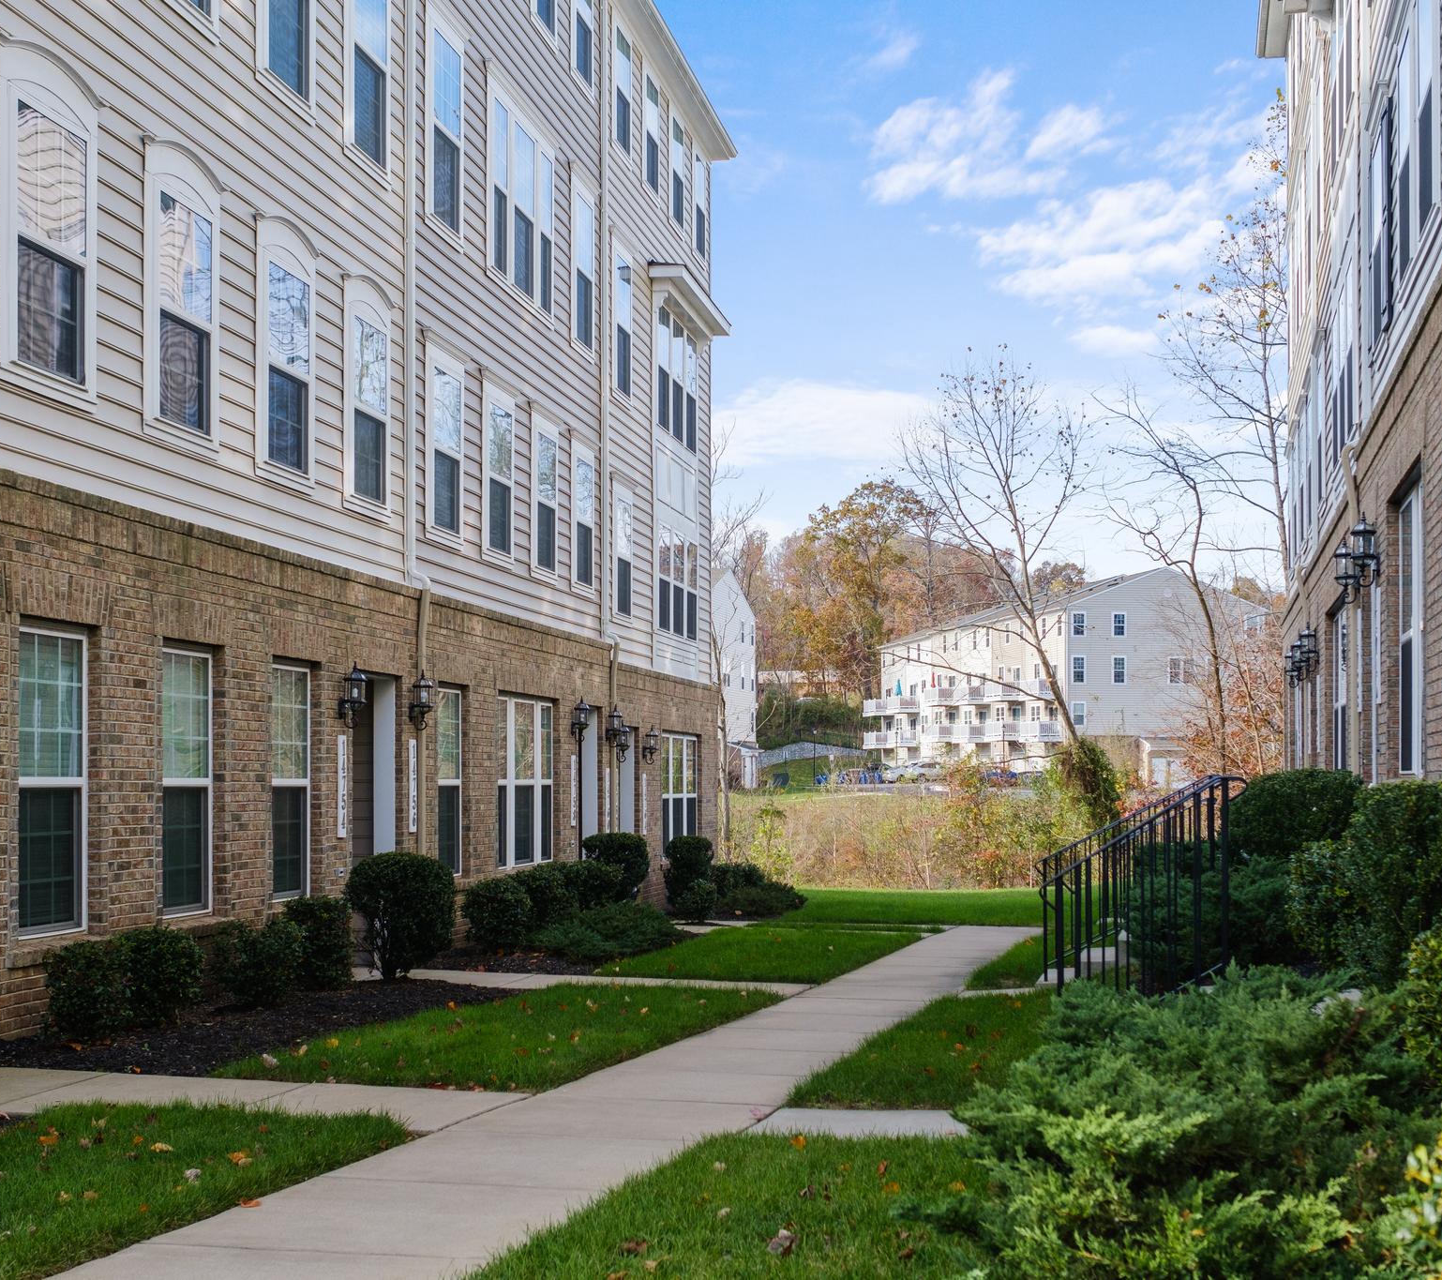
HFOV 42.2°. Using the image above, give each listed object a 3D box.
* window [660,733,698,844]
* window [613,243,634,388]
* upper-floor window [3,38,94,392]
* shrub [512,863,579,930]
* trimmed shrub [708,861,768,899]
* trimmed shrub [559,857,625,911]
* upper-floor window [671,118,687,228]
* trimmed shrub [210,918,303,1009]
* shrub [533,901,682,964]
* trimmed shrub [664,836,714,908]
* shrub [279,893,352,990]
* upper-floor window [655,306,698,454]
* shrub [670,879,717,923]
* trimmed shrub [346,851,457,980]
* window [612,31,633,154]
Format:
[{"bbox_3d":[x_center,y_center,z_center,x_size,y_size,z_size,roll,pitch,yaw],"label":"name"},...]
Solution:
[{"bbox_3d":[-0.658,2.489,29.765,0.120,1.917,2.623,0,-2,11],"label":"window"},{"bbox_3d":[-1.351,-4.401,25.900,0.100,1.920,1.020,0,-2,11],"label":"window"},{"bbox_3d":[-3.847,-2.352,10.715,0.120,1.729,1.005,0,-3,11],"label":"upper-floor window"},{"bbox_3d":[-1.667,2.459,17.800,0.580,0.660,0.640,0,-2,11],"label":"shrub"},{"bbox_3d":[0.249,3.459,26.900,0.800,0.550,0.900,0,-2,11],"label":"trimmed shrub"},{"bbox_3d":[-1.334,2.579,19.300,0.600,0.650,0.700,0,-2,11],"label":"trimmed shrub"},{"bbox_3d":[-0.672,-7.307,29.322,0.120,1.614,1.009,0,-2,11],"label":"upper-floor window"},{"bbox_3d":[-3.275,2.276,13.167,0.565,0.595,0.605,0,-2,11],"label":"trimmed shrub"},{"bbox_3d":[-1.039,2.580,16.900,0.880,0.380,2.200,0,-2,11],"label":"shrub"},{"bbox_3d":[-0.472,3.429,27.344,0.706,1.059,0.706,0,-2,11],"label":"trimmed shrub"},{"bbox_3d":[-2.886,2.160,13.350,0.530,0.649,0.530,0,-3,11],"label":"shrub"},{"bbox_3d":[-0.612,-3.665,26.662,0.120,1.543,2.745,0,-3,11],"label":"upper-floor window"},{"bbox_3d":[-0.371,3.693,26.400,0.620,0.620,0.620,0,-2,11],"label":"shrub"},{"bbox_3d":[-2.439,2.102,14.250,0.820,0.974,0.820,0,-3,11],"label":"trimmed shrub"},{"bbox_3d":[-1.354,-7.603,25.881,0.100,1.680,1.020,0,-2,11],"label":"window"}]

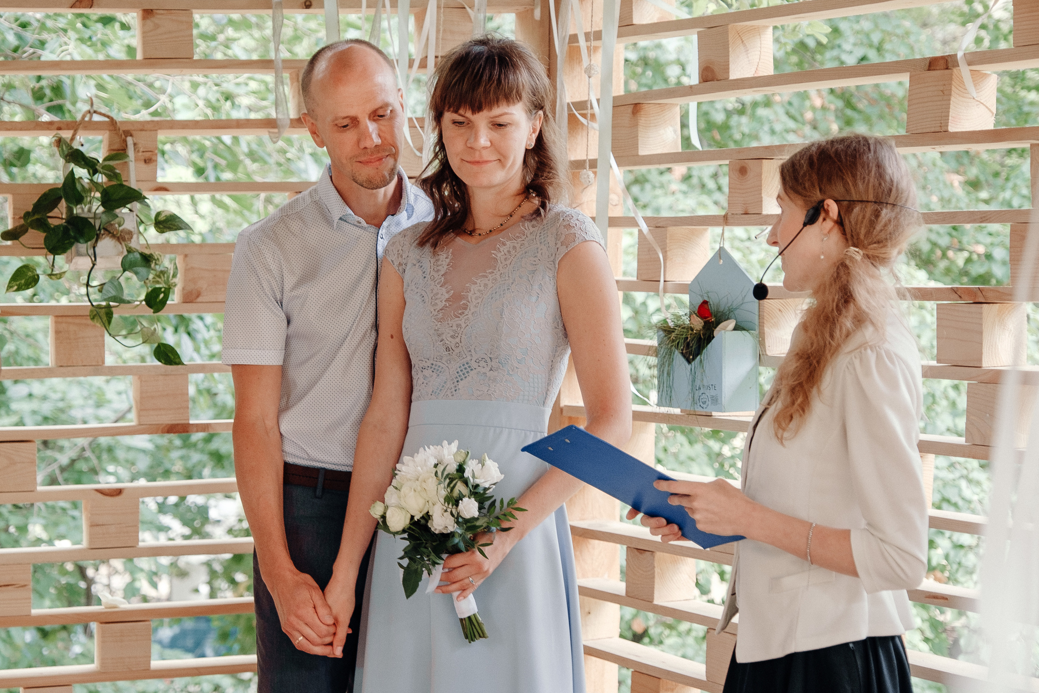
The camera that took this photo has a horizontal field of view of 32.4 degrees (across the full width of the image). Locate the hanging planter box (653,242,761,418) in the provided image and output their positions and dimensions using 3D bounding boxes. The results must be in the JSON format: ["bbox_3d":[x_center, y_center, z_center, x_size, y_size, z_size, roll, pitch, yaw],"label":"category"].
[{"bbox_3d":[0.334,-0.034,3.189,0.080,0.289,0.180,-3,4,-36],"label":"hanging planter box"}]

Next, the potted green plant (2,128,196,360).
[{"bbox_3d":[-0.828,-0.192,3.513,0.360,0.445,0.230,-1,4,-9],"label":"potted green plant"}]

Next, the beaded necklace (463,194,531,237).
[{"bbox_3d":[-0.041,-0.223,2.870,0.130,0.080,0.125,1,4,26],"label":"beaded necklace"}]

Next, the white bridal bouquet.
[{"bbox_3d":[-0.110,0.293,2.720,0.225,0.290,0.200,-8,20,11],"label":"white bridal bouquet"}]

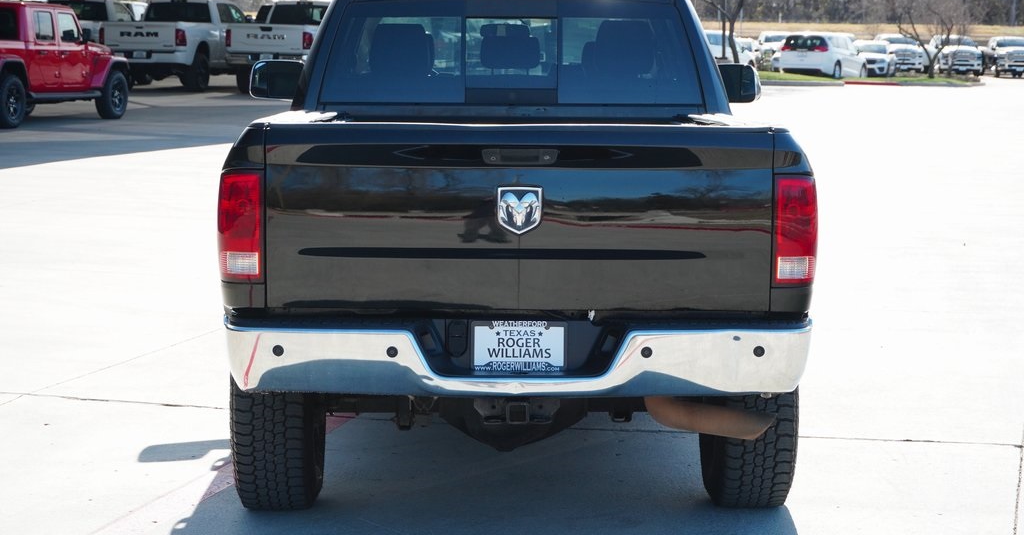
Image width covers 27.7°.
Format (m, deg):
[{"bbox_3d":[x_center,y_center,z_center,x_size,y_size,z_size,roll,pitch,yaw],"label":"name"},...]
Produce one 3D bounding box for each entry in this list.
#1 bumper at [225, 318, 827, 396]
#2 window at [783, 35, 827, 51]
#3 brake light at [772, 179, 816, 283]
[{"bbox_3d":[0.018,0.269,6.725,1.920,0.228,0.380,0,7,-1],"label":"bumper"},{"bbox_3d":[11.034,-8.429,78.000,1.500,0.550,0.250,4,8,27],"label":"window"},{"bbox_3d":[0.940,-0.128,6.966,0.148,0.365,0.160,0,7,-1],"label":"brake light"}]

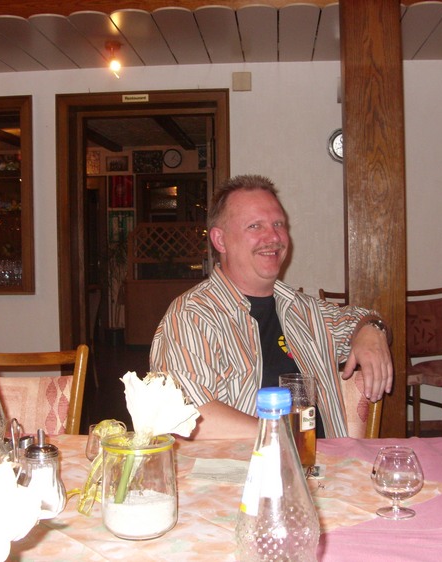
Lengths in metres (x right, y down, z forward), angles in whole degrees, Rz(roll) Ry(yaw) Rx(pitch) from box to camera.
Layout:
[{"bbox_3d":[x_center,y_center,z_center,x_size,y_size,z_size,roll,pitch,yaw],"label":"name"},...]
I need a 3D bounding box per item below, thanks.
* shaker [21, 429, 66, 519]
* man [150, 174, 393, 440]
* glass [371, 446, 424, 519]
[{"bbox_3d":[-0.285,0.306,1.320,0.074,0.133,0.074,-1,1,3],"label":"shaker"},{"bbox_3d":[0.146,0.412,1.940,0.640,1.330,0.820,-1,2,-22],"label":"man"},{"bbox_3d":[0.259,0.296,1.220,0.081,0.097,0.081,-1,2,0],"label":"glass"}]

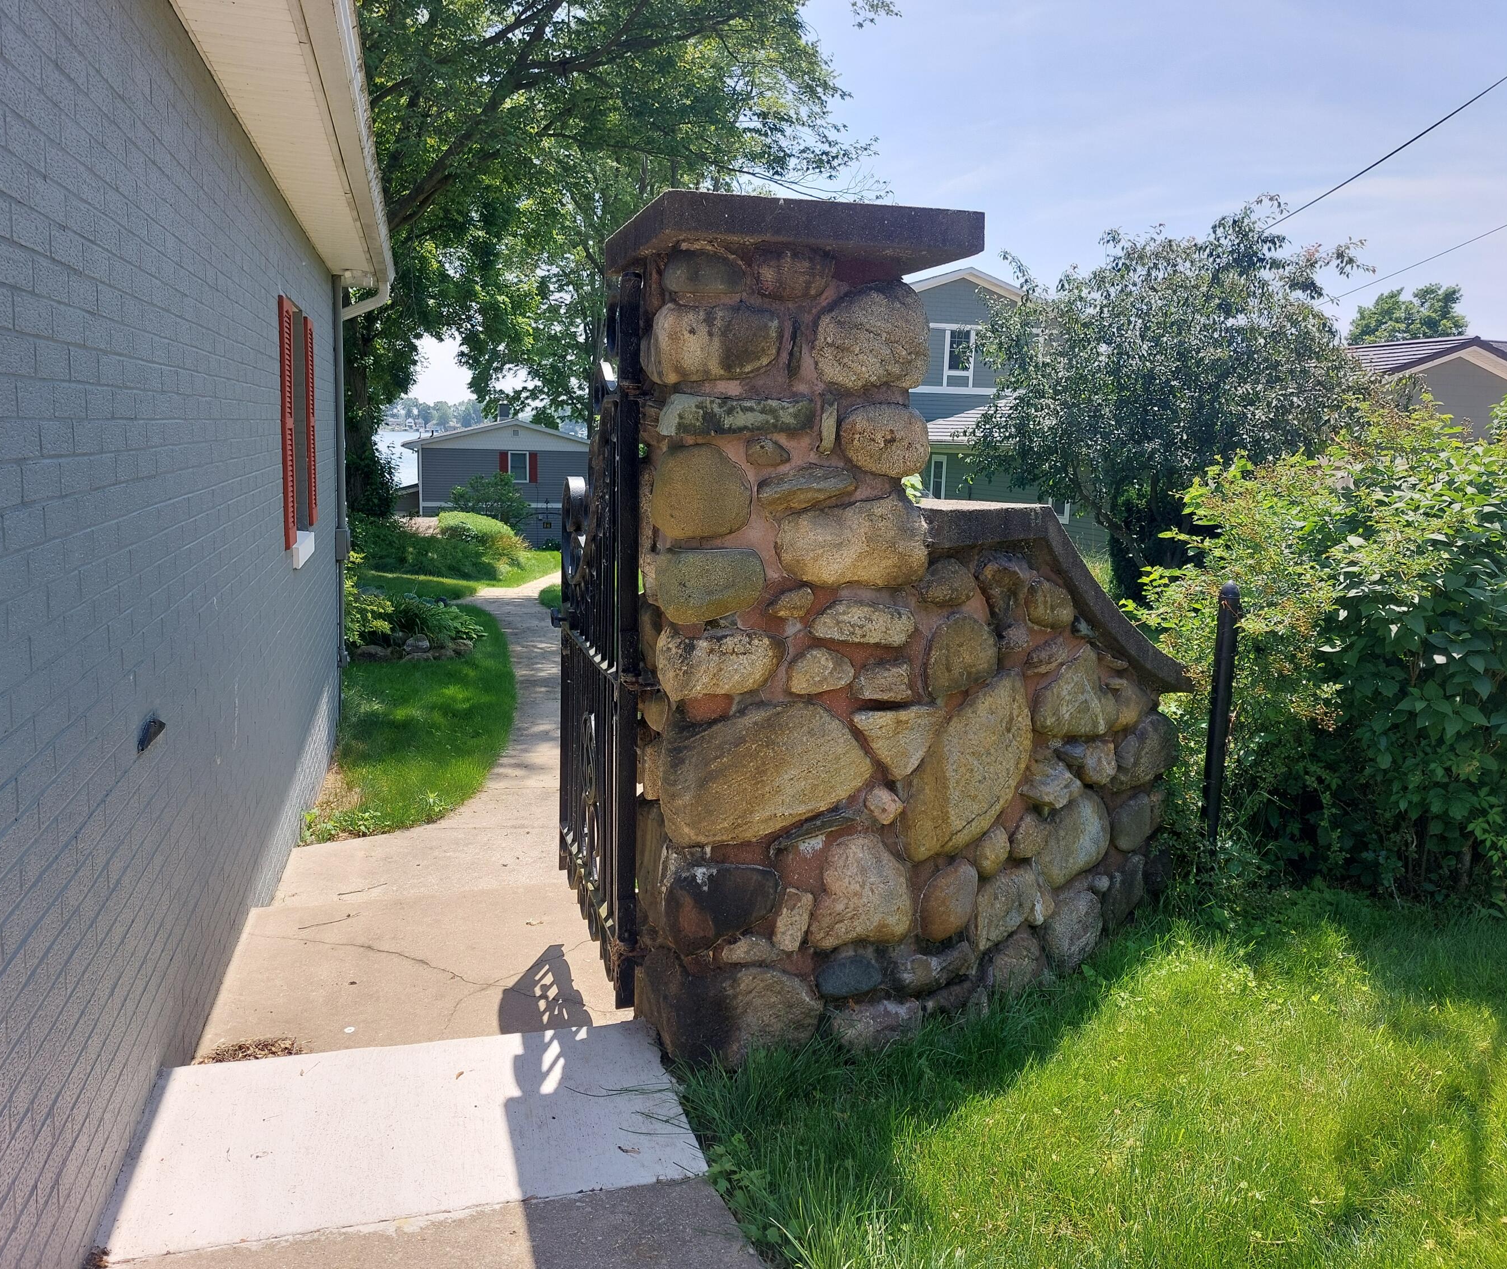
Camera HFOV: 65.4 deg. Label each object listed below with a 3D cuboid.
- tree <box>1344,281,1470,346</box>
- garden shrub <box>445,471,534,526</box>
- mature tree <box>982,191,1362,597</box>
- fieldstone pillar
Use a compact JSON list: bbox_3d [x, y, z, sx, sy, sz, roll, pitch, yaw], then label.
[{"bbox_3d":[29.435,-11.067,53.776,6.400,9.800,6.400,7,11,27],"label":"tree"},{"bbox_3d":[-8.068,-3.979,35.890,2.677,1.935,2.515,-1,10,-13],"label":"garden shrub"},{"bbox_3d":[4.828,-2.519,13.244,4.792,4.563,4.563,5,11,19],"label":"mature tree"},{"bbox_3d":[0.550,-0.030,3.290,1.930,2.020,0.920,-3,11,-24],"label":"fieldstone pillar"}]

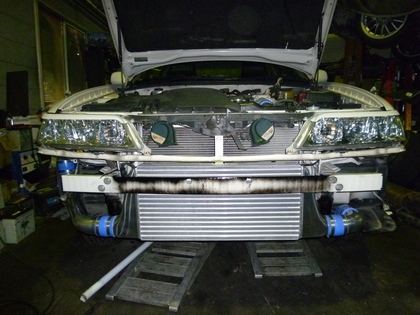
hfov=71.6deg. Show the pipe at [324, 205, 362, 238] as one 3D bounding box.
[{"bbox_3d":[0.525,0.250,1.175,0.180,0.105,0.190,0,8,0],"label":"pipe"}]

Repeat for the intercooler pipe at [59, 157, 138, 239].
[{"bbox_3d":[-0.487,0.157,1.190,0.350,0.285,0.240,0,8,0],"label":"intercooler pipe"}]

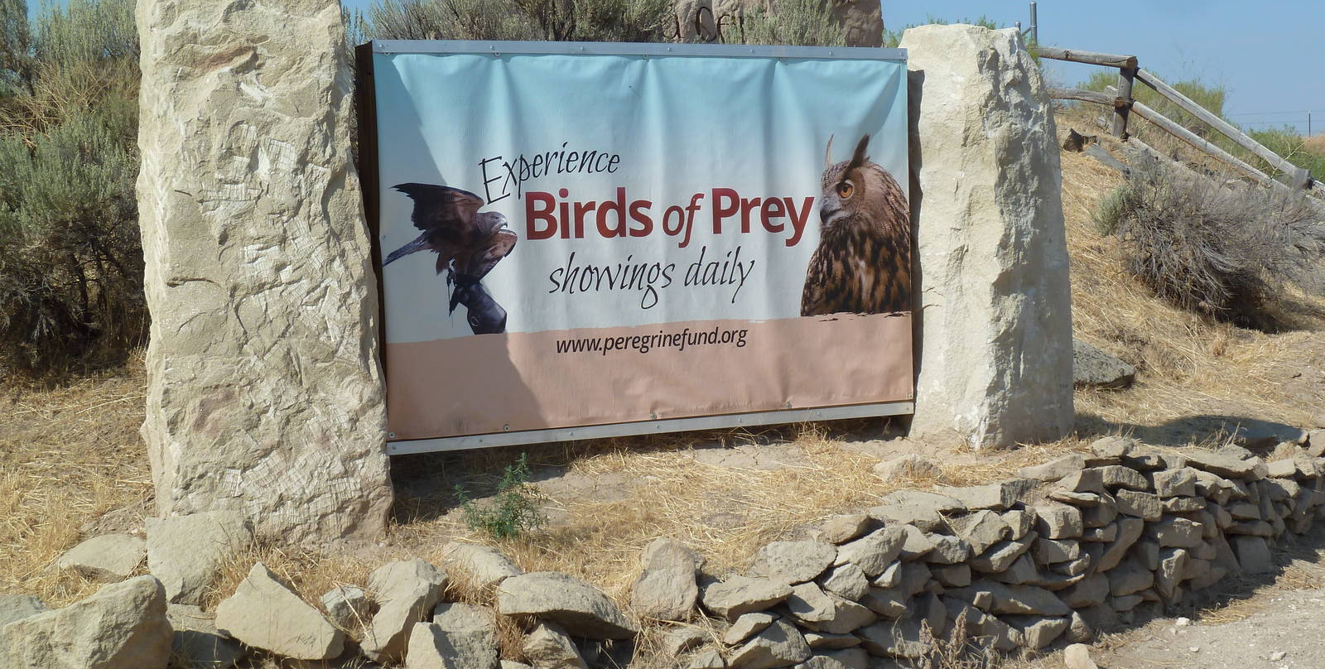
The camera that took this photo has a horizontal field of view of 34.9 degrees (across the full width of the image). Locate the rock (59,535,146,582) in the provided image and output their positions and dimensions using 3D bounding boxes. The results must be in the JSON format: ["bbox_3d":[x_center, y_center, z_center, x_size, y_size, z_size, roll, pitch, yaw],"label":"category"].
[{"bbox_3d":[-1.944,0.777,7.300,0.300,0.130,0.240,-2,4,-10],"label":"rock"}]

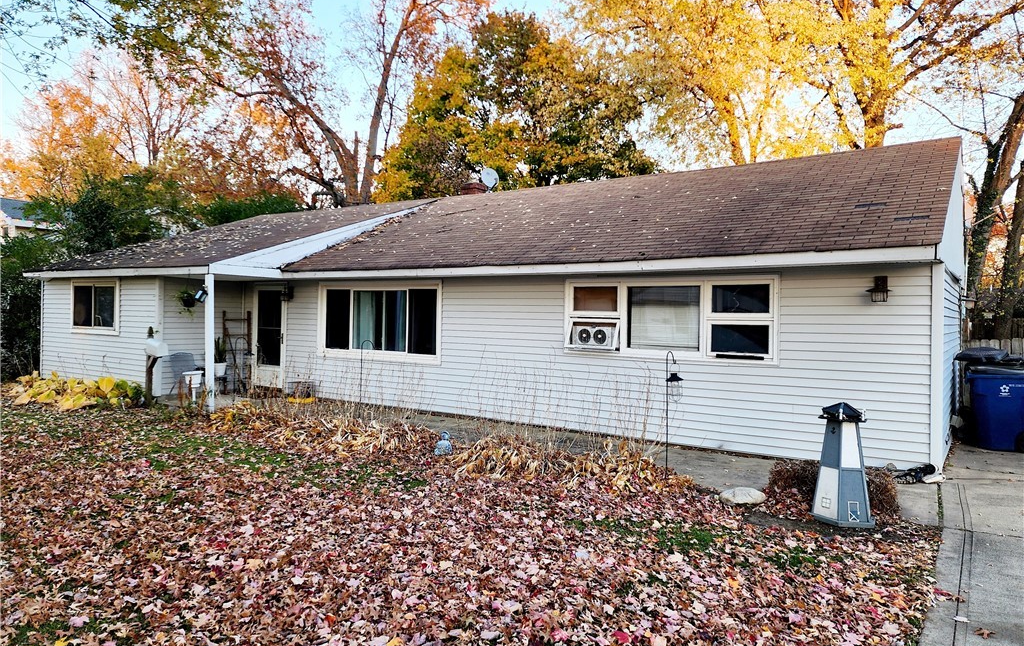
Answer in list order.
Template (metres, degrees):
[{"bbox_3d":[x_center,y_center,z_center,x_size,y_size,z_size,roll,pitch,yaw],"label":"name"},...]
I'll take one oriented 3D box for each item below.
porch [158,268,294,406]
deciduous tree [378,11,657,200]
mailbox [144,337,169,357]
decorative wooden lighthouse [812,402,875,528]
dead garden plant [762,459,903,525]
[{"bbox_3d":[-5.240,0.273,12.570,2.300,2.350,2.150,1,0,36],"label":"porch"},{"bbox_3d":[0.220,-5.578,28.000,11.200,14.200,10.500,1,0,36],"label":"deciduous tree"},{"bbox_3d":[-6.110,0.425,11.700,0.490,0.250,0.200,1,0,36],"label":"mailbox"},{"bbox_3d":[2.650,1.102,5.430,0.530,0.920,0.480,1,0,9],"label":"decorative wooden lighthouse"},{"bbox_3d":[2.740,1.358,5.780,1.030,0.420,0.700,1,0,36],"label":"dead garden plant"}]

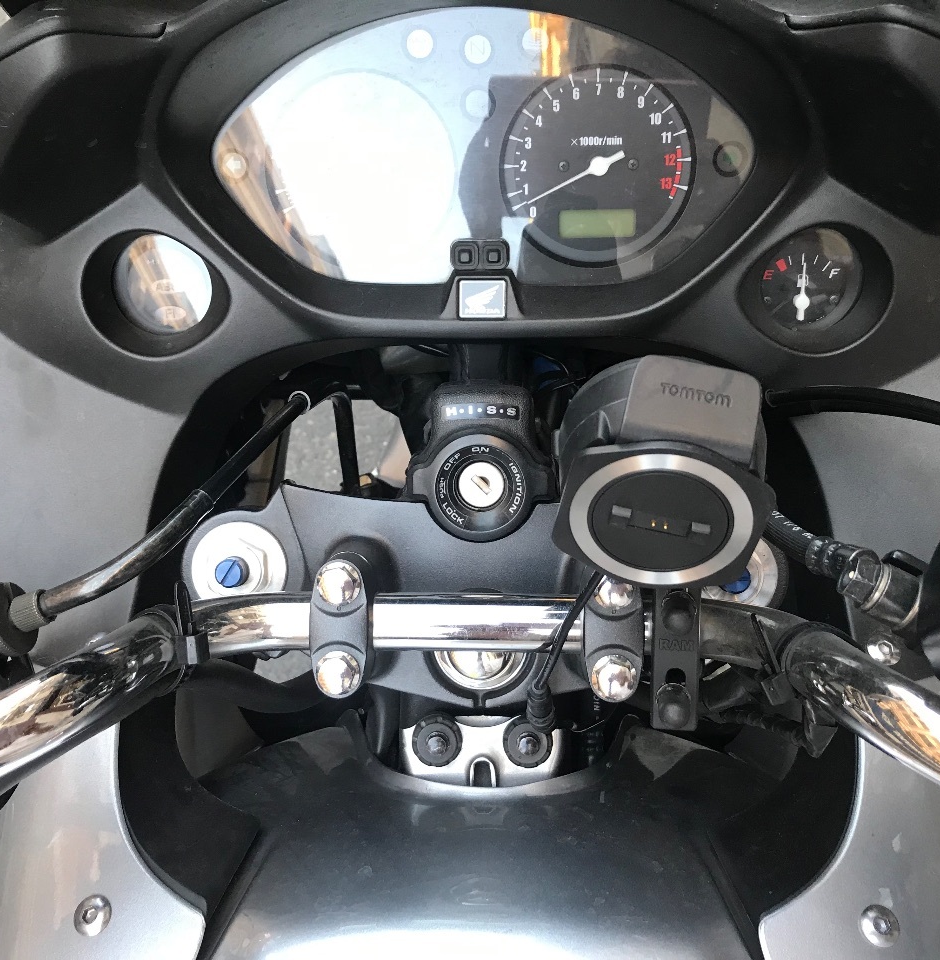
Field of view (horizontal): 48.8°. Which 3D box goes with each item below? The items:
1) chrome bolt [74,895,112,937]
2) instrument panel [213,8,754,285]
[{"bbox_3d":[-0.147,0.171,0.405,0.017,0.005,0.017,0,61,10],"label":"chrome bolt"},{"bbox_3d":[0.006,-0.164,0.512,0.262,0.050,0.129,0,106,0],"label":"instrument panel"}]

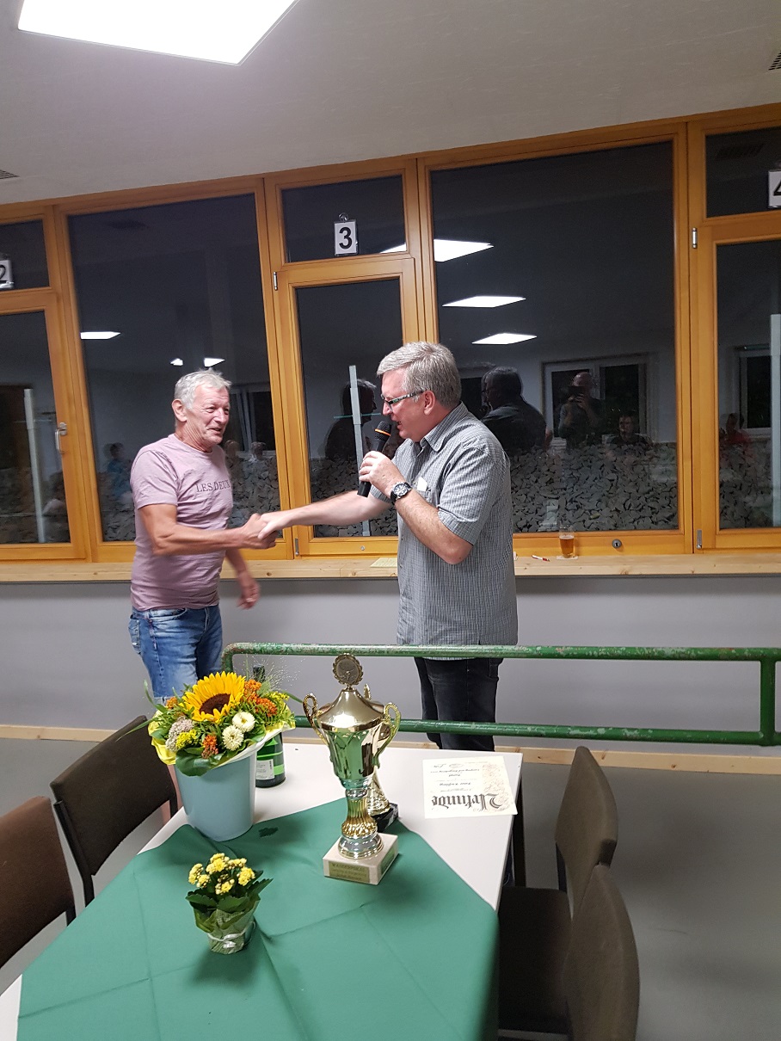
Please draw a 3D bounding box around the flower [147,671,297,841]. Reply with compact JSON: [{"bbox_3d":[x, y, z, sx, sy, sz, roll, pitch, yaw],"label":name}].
[{"bbox_3d":[-0.378,0.536,1.781,0.320,0.340,0.310,-6,8,-14],"label":"flower"}]

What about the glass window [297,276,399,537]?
[{"bbox_3d":[-0.168,-0.517,3.753,0.520,1.200,0.060,-2,9,14],"label":"glass window"}]

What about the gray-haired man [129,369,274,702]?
[{"bbox_3d":[-0.691,0.384,2.890,0.660,1.820,0.520,0,9,22],"label":"gray-haired man"}]

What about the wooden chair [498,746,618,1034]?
[{"bbox_3d":[0.238,0.999,1.813,0.540,0.820,0.470,-2,8,12],"label":"wooden chair"}]

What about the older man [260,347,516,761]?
[{"bbox_3d":[-0.015,0.386,2.511,0.830,1.850,0.560,-4,8,-1],"label":"older man"}]

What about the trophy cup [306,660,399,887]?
[{"bbox_3d":[-0.072,0.489,1.577,0.210,0.456,0.145,0,9,22],"label":"trophy cup"}]

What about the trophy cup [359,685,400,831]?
[{"bbox_3d":[-0.040,0.525,1.763,0.100,0.325,0.100,2,10,35],"label":"trophy cup"}]

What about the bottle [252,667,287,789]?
[{"bbox_3d":[-0.324,0.518,1.998,0.085,0.307,0.085,-2,9,14],"label":"bottle"}]

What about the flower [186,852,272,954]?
[{"bbox_3d":[-0.287,0.671,1.386,0.150,0.175,0.135,-6,8,-15],"label":"flower"}]

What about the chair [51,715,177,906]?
[{"bbox_3d":[-0.521,1.005,2.098,0.540,0.820,0.470,-2,8,14],"label":"chair"}]

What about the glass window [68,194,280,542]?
[{"bbox_3d":[-1.080,-0.720,3.937,1.028,1.650,0.060,-2,9,14],"label":"glass window"}]

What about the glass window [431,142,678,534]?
[{"bbox_3d":[0.734,-0.756,3.501,1.025,1.645,0.060,-2,9,14],"label":"glass window"}]

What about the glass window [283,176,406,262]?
[{"bbox_3d":[-0.217,-1.395,3.635,0.585,0.335,0.050,-2,8,14],"label":"glass window"}]

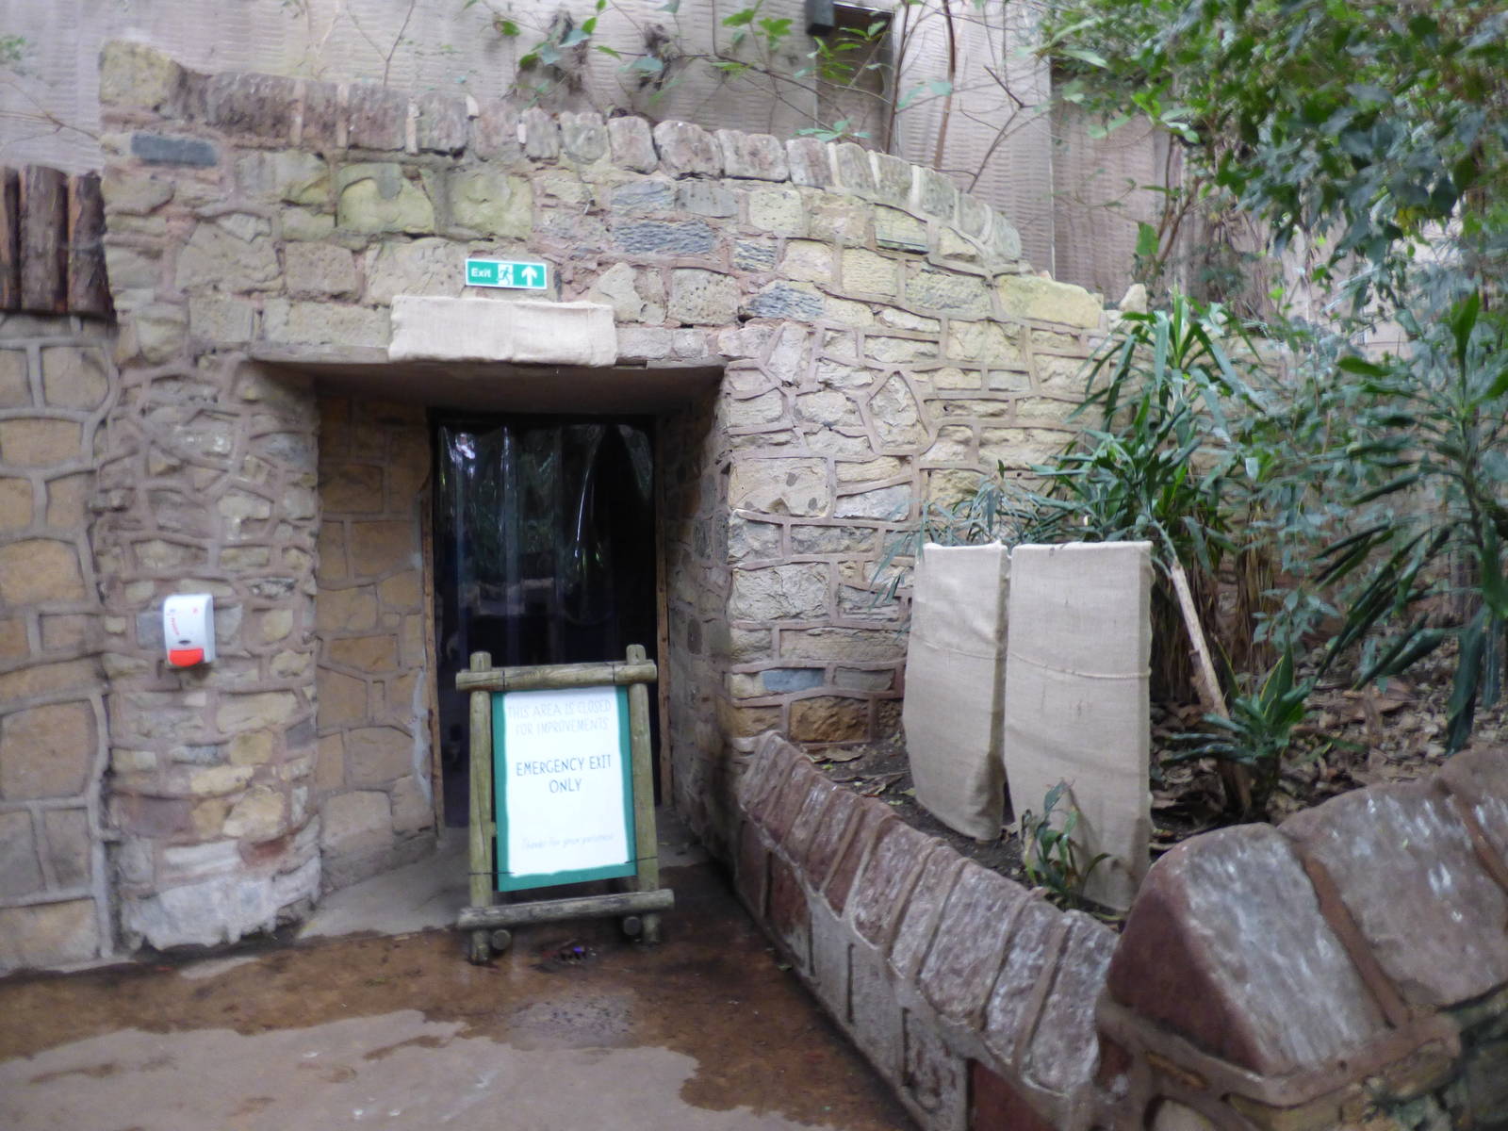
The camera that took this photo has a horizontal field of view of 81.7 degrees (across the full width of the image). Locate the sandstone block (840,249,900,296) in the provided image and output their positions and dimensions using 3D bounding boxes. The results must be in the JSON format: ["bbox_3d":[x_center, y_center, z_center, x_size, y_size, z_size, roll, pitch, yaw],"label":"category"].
[{"bbox_3d":[0.456,-1.221,3.688,0.275,0.171,0.150,-1,2,-23],"label":"sandstone block"}]

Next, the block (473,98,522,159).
[{"bbox_3d":[-1.005,-1.666,3.428,0.181,0.220,0.200,-1,1,-14],"label":"block"}]

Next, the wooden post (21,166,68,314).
[{"bbox_3d":[-2.306,-1.058,2.830,0.120,0.470,0.120,-2,1,-18],"label":"wooden post"}]

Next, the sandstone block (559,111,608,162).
[{"bbox_3d":[-0.671,-1.643,3.429,0.181,0.194,0.200,-1,2,-10],"label":"sandstone block"}]

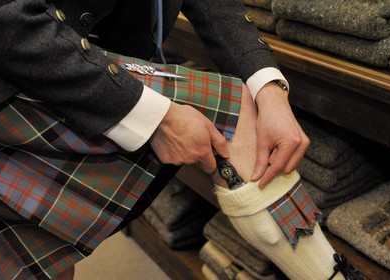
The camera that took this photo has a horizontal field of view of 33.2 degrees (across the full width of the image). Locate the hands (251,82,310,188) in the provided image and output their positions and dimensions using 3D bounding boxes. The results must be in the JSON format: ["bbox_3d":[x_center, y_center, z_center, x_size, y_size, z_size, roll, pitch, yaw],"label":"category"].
[{"bbox_3d":[0.138,-0.006,1.060,0.088,0.162,0.085,-3,18,-19],"label":"hands"}]

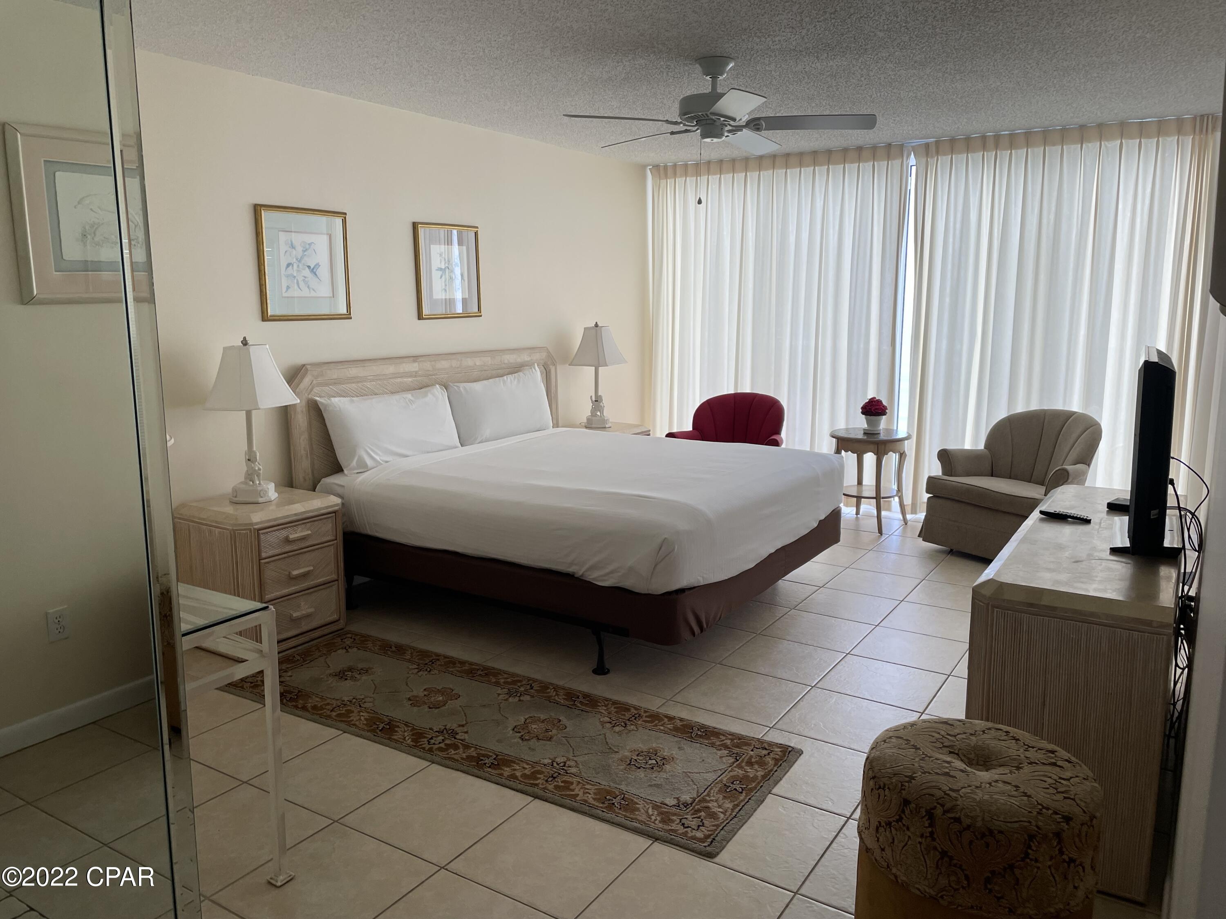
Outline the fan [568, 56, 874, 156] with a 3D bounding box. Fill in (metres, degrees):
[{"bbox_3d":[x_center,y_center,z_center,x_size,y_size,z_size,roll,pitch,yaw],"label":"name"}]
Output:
[{"bbox_3d":[0.412,-1.497,3.827,1.250,0.335,1.280,2,10,12],"label":"fan"}]

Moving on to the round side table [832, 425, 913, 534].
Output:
[{"bbox_3d":[1.742,0.139,6.259,0.557,0.627,0.557,0,10,0],"label":"round side table"}]

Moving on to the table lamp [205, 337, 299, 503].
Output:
[{"bbox_3d":[-1.579,-0.179,3.998,0.348,0.714,0.335,7,12,32],"label":"table lamp"}]

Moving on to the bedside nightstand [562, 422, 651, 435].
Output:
[{"bbox_3d":[-0.027,0.081,6.379,0.468,0.602,0.583,7,12,32],"label":"bedside nightstand"}]

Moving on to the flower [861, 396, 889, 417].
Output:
[{"bbox_3d":[1.719,-0.346,6.068,0.185,0.137,0.185,7,12,32],"label":"flower"}]

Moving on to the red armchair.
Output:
[{"bbox_3d":[0.781,-0.028,6.572,0.781,0.836,0.793,9,13,39],"label":"red armchair"}]

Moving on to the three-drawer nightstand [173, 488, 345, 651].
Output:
[{"bbox_3d":[-1.553,0.498,4.140,0.447,0.616,0.599,7,12,32],"label":"three-drawer nightstand"}]

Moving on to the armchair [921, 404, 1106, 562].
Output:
[{"bbox_3d":[2.469,0.134,5.702,0.793,0.836,0.781,-7,12,-36],"label":"armchair"}]

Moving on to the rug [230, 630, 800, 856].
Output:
[{"bbox_3d":[-0.457,0.939,3.401,2.165,0.015,0.713,6,12,31],"label":"rug"}]

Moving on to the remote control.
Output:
[{"bbox_3d":[1.528,0.188,3.107,0.045,0.022,0.160,-9,14,-44],"label":"remote control"}]

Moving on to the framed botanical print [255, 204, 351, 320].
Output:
[{"bbox_3d":[-1.474,-0.934,4.428,0.028,0.525,0.531,7,12,32],"label":"framed botanical print"}]

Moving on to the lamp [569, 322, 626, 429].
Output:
[{"bbox_3d":[-0.093,-0.578,6.313,0.348,0.718,0.335,7,12,32],"label":"lamp"}]

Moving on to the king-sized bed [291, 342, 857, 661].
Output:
[{"bbox_3d":[-0.109,0.093,4.797,2.127,1.203,2.144,7,12,32],"label":"king-sized bed"}]

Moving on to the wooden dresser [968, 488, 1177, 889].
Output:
[{"bbox_3d":[1.584,0.617,3.083,0.490,0.781,1.637,7,12,32],"label":"wooden dresser"}]

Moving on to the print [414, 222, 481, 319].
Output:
[{"bbox_3d":[-0.934,-1.073,5.263,0.028,0.525,0.531,7,12,32],"label":"print"}]

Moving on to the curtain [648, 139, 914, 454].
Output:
[{"bbox_3d":[1.131,-0.955,6.859,1.954,2.507,0.131,7,12,32],"label":"curtain"}]

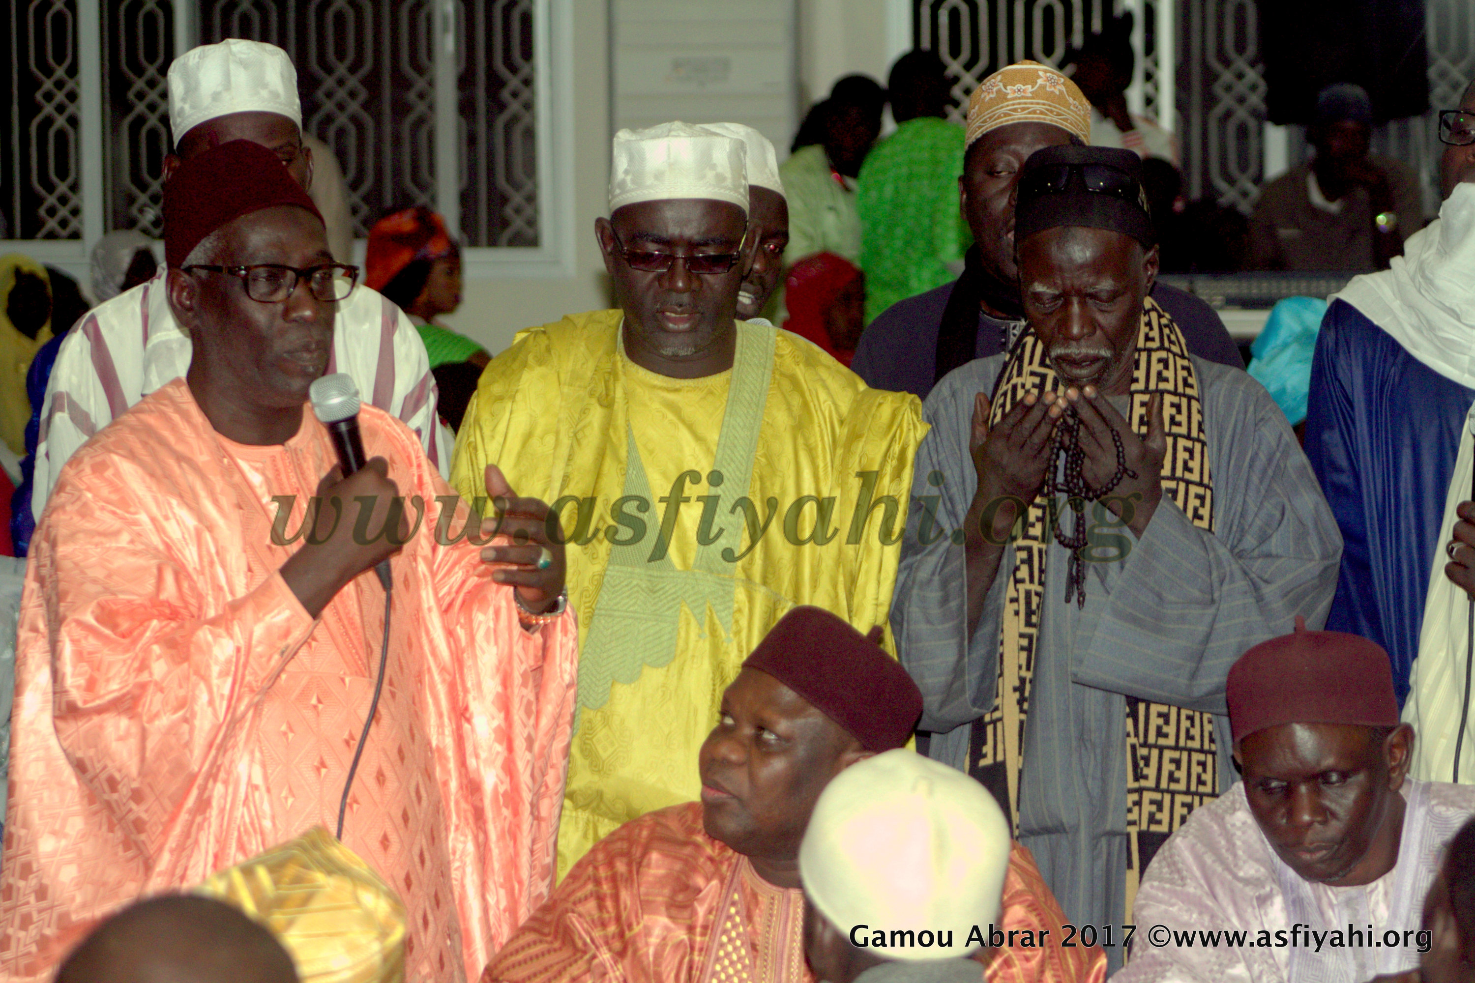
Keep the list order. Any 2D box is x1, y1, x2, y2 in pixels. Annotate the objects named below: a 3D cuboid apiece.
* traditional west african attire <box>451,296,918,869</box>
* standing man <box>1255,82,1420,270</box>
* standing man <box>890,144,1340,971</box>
[{"bbox_3d":[-0.058,0.538,6.784,0.560,1.480,0.400,0,4,3],"label":"traditional west african attire"},{"bbox_3d":[1.753,-0.354,16.874,0.530,1.660,0.380,0,5,5],"label":"standing man"},{"bbox_3d":[0.443,0.490,6.784,0.520,1.770,0.500,0,4,9],"label":"standing man"}]

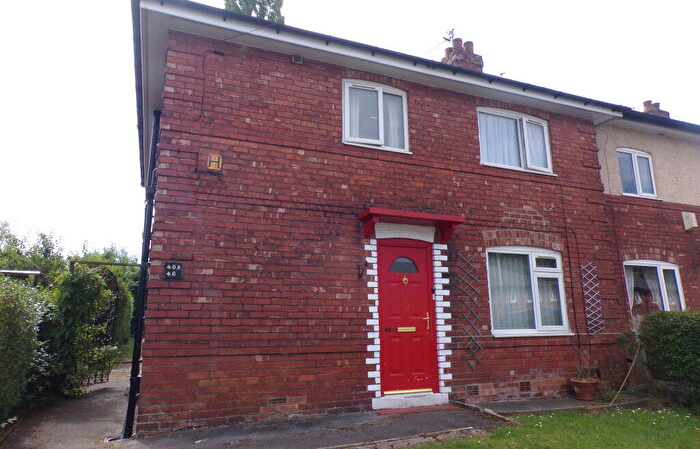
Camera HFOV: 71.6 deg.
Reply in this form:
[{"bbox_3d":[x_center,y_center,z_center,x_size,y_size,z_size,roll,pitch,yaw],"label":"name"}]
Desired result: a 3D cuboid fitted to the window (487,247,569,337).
[{"bbox_3d":[2.765,1.028,7.573,1.595,1.404,0.140,5,-14,-23],"label":"window"}]

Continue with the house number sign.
[{"bbox_3d":[-1.999,0.525,5.502,0.194,0.201,0.020,5,-14,-23],"label":"house number sign"}]

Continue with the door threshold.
[{"bbox_3d":[0.754,2.316,6.388,1.145,0.146,0.250,5,-14,-23],"label":"door threshold"}]

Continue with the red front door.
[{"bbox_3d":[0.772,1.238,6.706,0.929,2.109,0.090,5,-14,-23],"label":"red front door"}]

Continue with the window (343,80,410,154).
[{"bbox_3d":[0.376,-1.589,7.138,1.115,1.085,0.140,5,-14,-23],"label":"window"}]

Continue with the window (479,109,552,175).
[{"bbox_3d":[2.773,-1.393,8.137,1.587,1.085,0.160,5,-14,-23],"label":"window"}]

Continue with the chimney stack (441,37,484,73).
[{"bbox_3d":[2.891,-4.129,12.770,0.870,1.390,0.880,5,-14,-23],"label":"chimney stack"}]

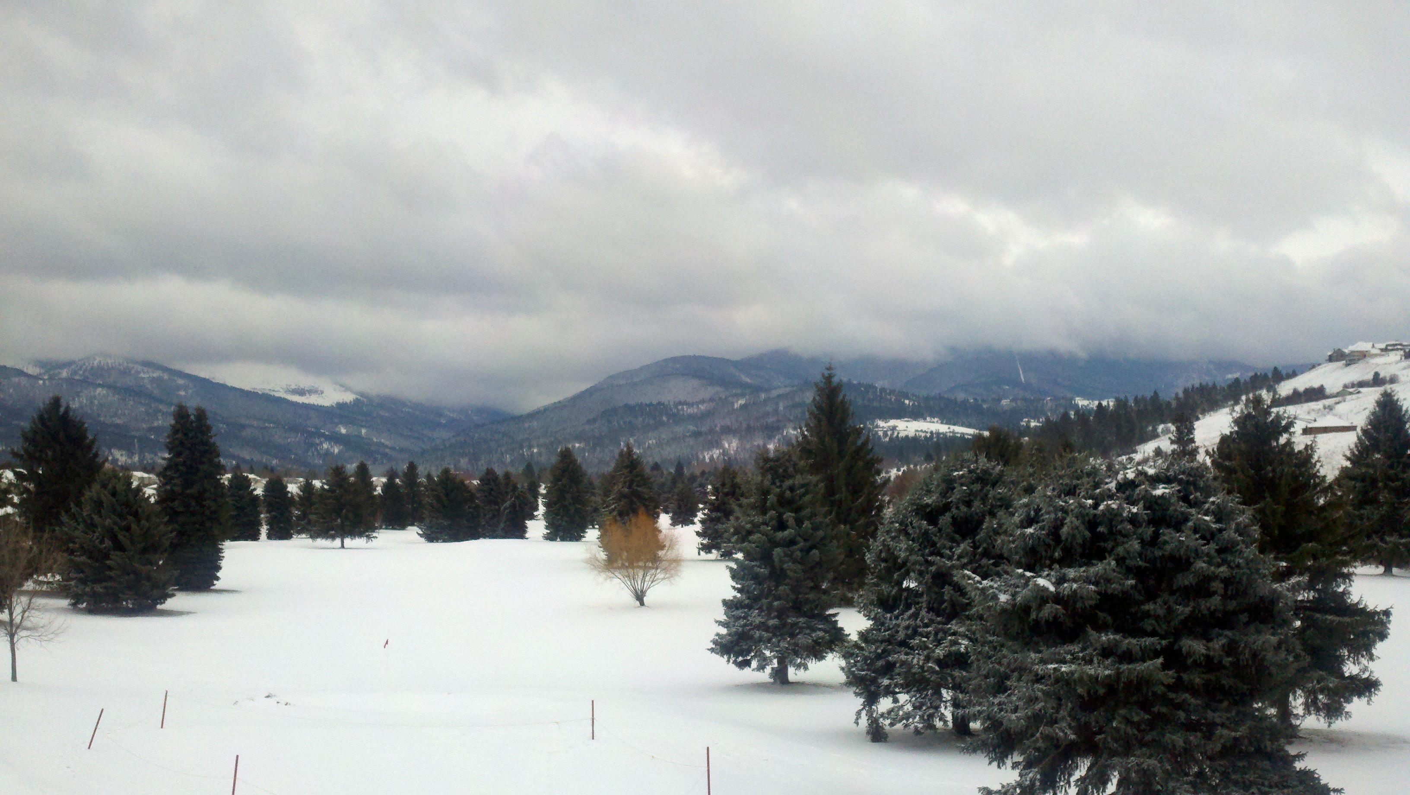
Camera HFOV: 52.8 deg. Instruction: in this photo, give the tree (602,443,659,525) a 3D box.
[{"bbox_3d":[-5.134,7.507,99.836,4.819,8.593,4.819,0,-3,-3],"label":"tree"}]

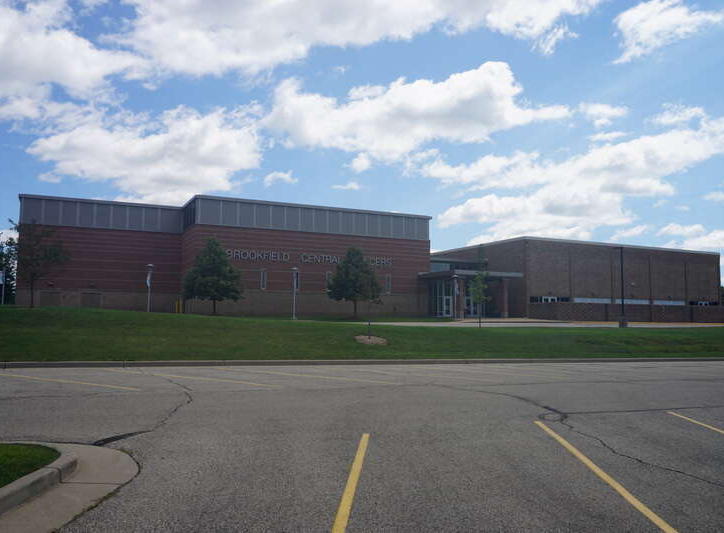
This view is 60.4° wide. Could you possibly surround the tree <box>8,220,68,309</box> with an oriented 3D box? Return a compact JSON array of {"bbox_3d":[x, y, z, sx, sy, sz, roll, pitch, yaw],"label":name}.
[{"bbox_3d":[-19.699,-0.122,38.000,3.400,5.350,3.300,2,-4,-27],"label":"tree"}]

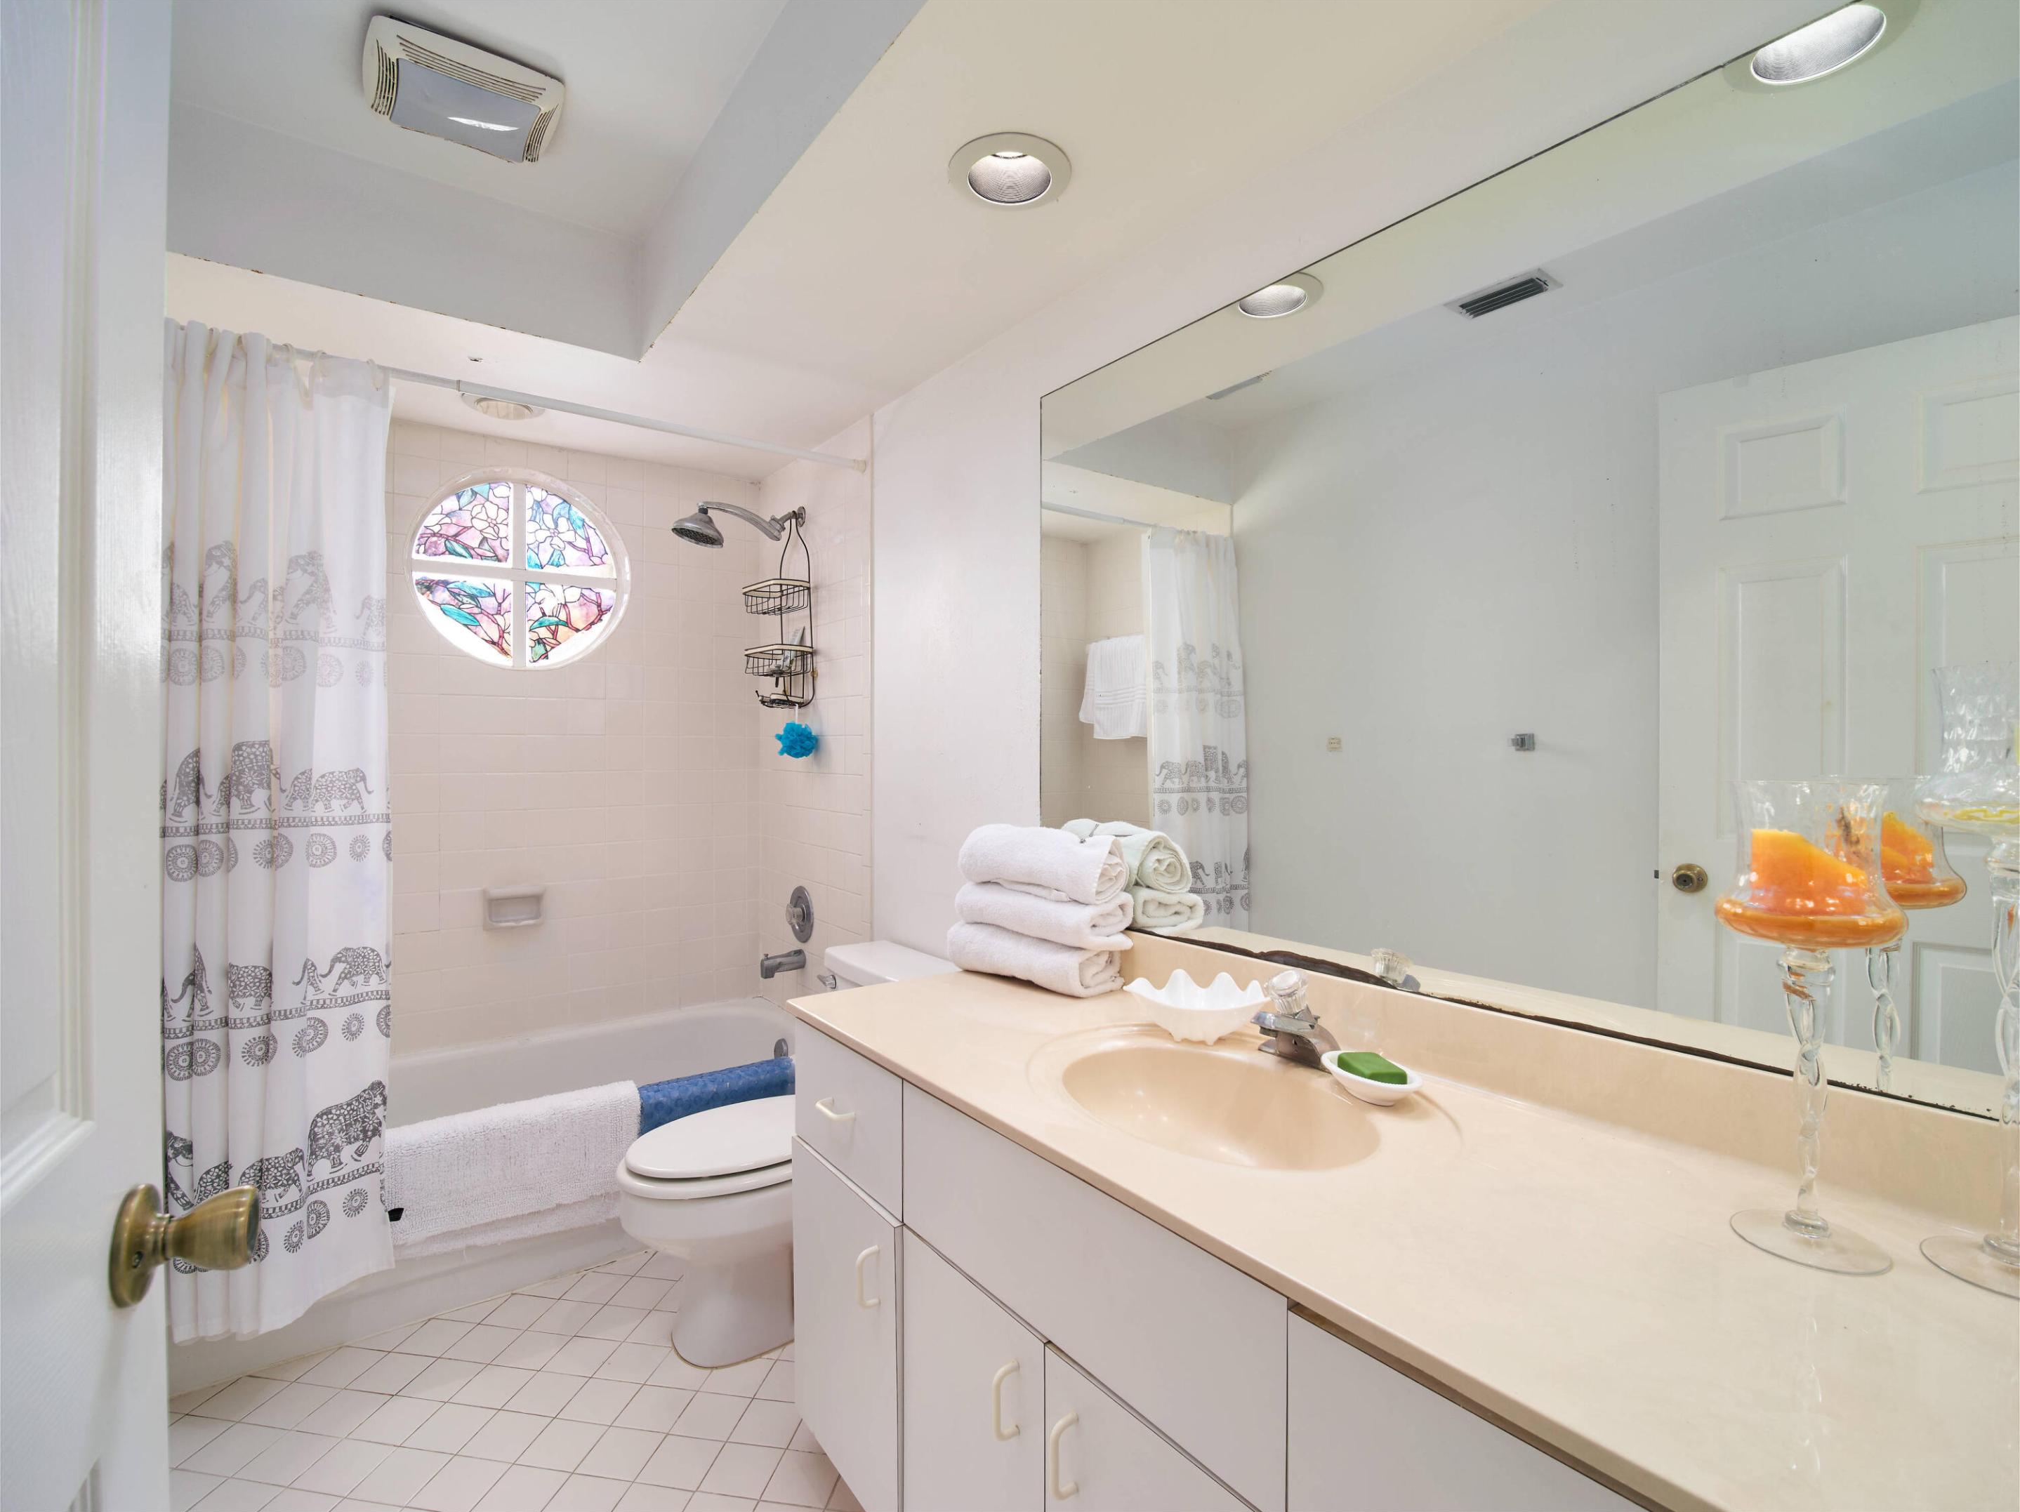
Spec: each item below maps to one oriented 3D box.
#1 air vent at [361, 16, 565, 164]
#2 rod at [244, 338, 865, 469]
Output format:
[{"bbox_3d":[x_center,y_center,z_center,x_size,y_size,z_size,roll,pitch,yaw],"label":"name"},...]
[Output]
[{"bbox_3d":[-1.056,-1.272,1.578,0.291,0.040,0.241,0,0,-36],"label":"air vent"},{"bbox_3d":[-1.008,-0.824,1.933,1.430,0.028,0.028,0,0,-34],"label":"rod"}]

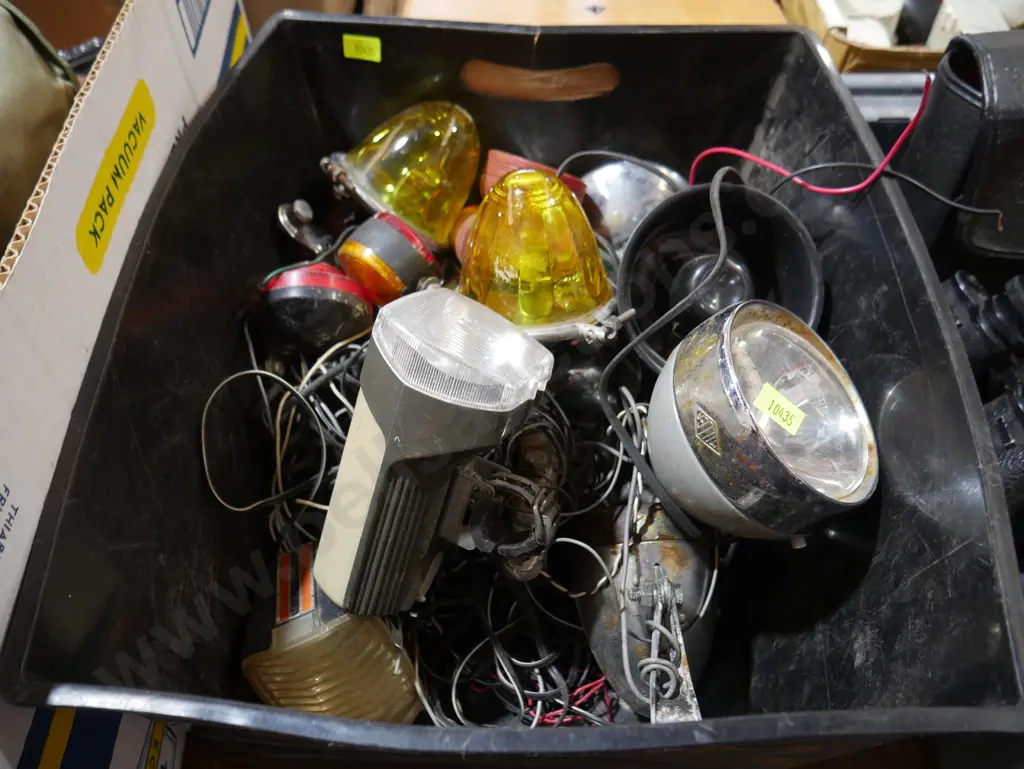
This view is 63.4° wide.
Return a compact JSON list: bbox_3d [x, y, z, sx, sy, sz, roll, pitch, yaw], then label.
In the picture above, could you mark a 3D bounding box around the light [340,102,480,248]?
[{"bbox_3d":[-0.063,-0.136,0.535,0.087,0.092,0.095,-44,38,19],"label":"light"}]

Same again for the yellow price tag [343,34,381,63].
[{"bbox_3d":[-0.102,-0.230,0.567,0.026,0.016,0.001,4,44,2],"label":"yellow price tag"}]

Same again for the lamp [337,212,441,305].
[{"bbox_3d":[-0.074,-0.079,0.520,0.064,0.064,0.058,25,66,16],"label":"lamp"}]

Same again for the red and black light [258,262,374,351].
[{"bbox_3d":[-0.120,-0.047,0.510,0.069,0.067,0.055,5,75,12],"label":"red and black light"}]

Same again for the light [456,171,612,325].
[{"bbox_3d":[0.014,-0.076,0.457,0.090,0.084,0.088,1,32,-1],"label":"light"}]

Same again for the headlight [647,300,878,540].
[{"bbox_3d":[0.133,0.026,0.472,0.124,0.086,0.124,-6,68,-44],"label":"headlight"}]

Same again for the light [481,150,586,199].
[{"bbox_3d":[0.018,-0.138,0.570,0.074,0.050,0.060,22,18,0],"label":"light"}]

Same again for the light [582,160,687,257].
[{"bbox_3d":[0.083,-0.108,0.545,0.075,0.078,0.078,24,57,16],"label":"light"}]

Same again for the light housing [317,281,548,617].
[{"bbox_3d":[-0.029,0.046,0.383,0.100,0.166,0.064,20,31,-1],"label":"light housing"}]

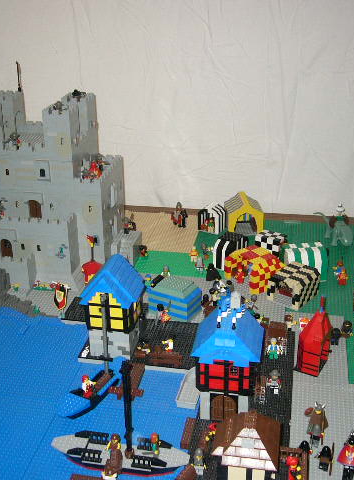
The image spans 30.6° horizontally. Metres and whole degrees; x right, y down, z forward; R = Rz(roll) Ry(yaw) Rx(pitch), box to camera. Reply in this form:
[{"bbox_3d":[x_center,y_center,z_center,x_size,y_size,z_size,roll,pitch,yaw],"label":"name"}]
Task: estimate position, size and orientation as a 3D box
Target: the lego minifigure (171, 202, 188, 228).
[{"bbox_3d":[0.008,-0.074,1.854,0.025,0.071,0.058,-13,28,-24],"label":"lego minifigure"}]

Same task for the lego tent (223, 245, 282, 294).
[{"bbox_3d":[0.191,0.062,1.561,0.095,0.078,0.105,-20,32,-36],"label":"lego tent"}]

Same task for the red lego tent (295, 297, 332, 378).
[{"bbox_3d":[0.269,0.181,1.253,0.051,0.152,0.064,12,29,25],"label":"red lego tent"}]

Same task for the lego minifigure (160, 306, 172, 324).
[{"bbox_3d":[-0.025,0.165,1.429,0.025,0.042,0.016,4,26,10],"label":"lego minifigure"}]

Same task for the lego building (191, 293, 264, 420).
[{"bbox_3d":[0.088,0.201,1.100,0.112,0.206,0.106,4,26,10],"label":"lego building"}]

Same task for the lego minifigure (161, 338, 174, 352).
[{"bbox_3d":[-0.018,0.206,1.264,0.024,0.034,0.023,1,26,2],"label":"lego minifigure"}]

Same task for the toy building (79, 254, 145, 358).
[{"bbox_3d":[-0.127,0.134,1.310,0.104,0.205,0.093,4,26,12],"label":"toy building"}]

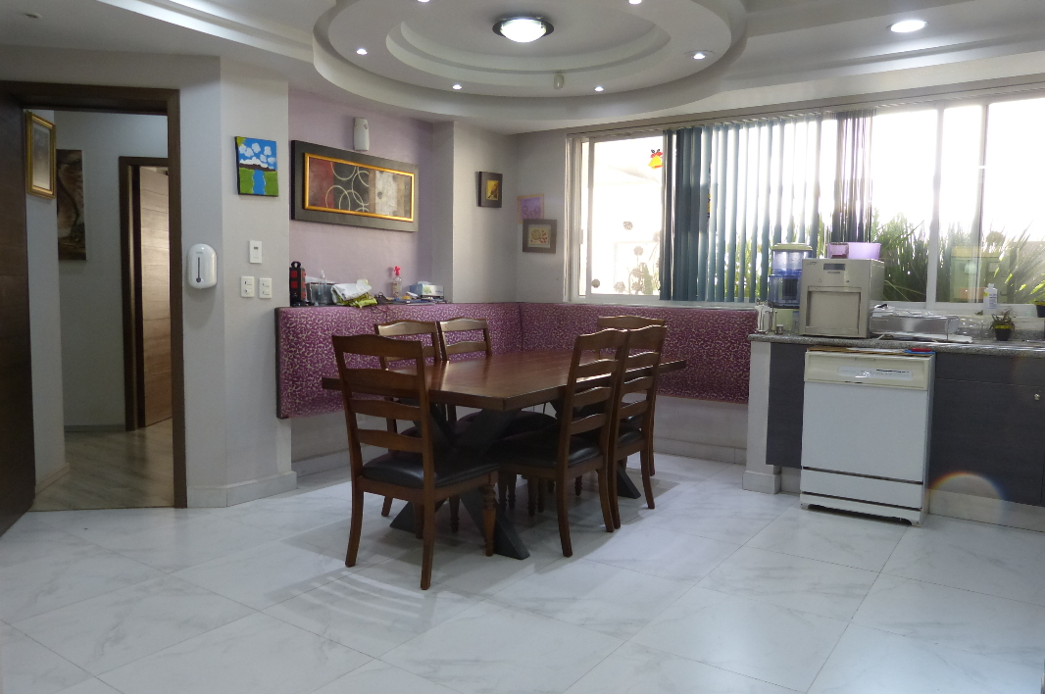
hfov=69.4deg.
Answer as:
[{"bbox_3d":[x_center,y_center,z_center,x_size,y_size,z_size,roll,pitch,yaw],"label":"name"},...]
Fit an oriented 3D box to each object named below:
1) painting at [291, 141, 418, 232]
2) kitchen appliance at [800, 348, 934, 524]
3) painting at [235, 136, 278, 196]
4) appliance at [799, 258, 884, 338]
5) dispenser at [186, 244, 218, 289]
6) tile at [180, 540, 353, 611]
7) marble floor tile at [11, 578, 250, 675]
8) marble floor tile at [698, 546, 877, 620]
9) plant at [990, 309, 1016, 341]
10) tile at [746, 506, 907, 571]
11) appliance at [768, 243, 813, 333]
[{"bbox_3d":[-1.083,-1.045,5.057,0.035,0.480,1.100,4,5,35],"label":"painting"},{"bbox_3d":[1.993,0.466,4.293,0.605,0.875,0.620,4,5,35],"label":"kitchen appliance"},{"bbox_3d":[-1.460,-0.988,4.158,0.022,0.300,0.252,4,8,35],"label":"painting"},{"bbox_3d":[1.944,-0.295,4.593,0.376,0.448,0.440,4,5,35],"label":"appliance"},{"bbox_3d":[-1.682,-0.422,3.961,0.130,0.240,0.105,0,4,-8],"label":"dispenser"},{"bbox_3d":[-1.043,0.950,3.211,0.600,0.012,0.600,4,5,35],"label":"tile"},{"bbox_3d":[-1.386,0.983,2.724,0.600,0.010,0.600,4,5,35],"label":"marble floor tile"},{"bbox_3d":[1.120,0.983,3.175,0.600,0.012,0.600,4,5,35],"label":"marble floor tile"},{"bbox_3d":[2.661,-0.121,4.166,0.115,0.178,0.115,4,5,35],"label":"plant"},{"bbox_3d":[1.479,0.950,3.689,0.600,0.010,0.630,4,5,35],"label":"tile"},{"bbox_3d":[1.722,-0.376,4.840,0.280,0.566,0.280,4,5,35],"label":"appliance"}]

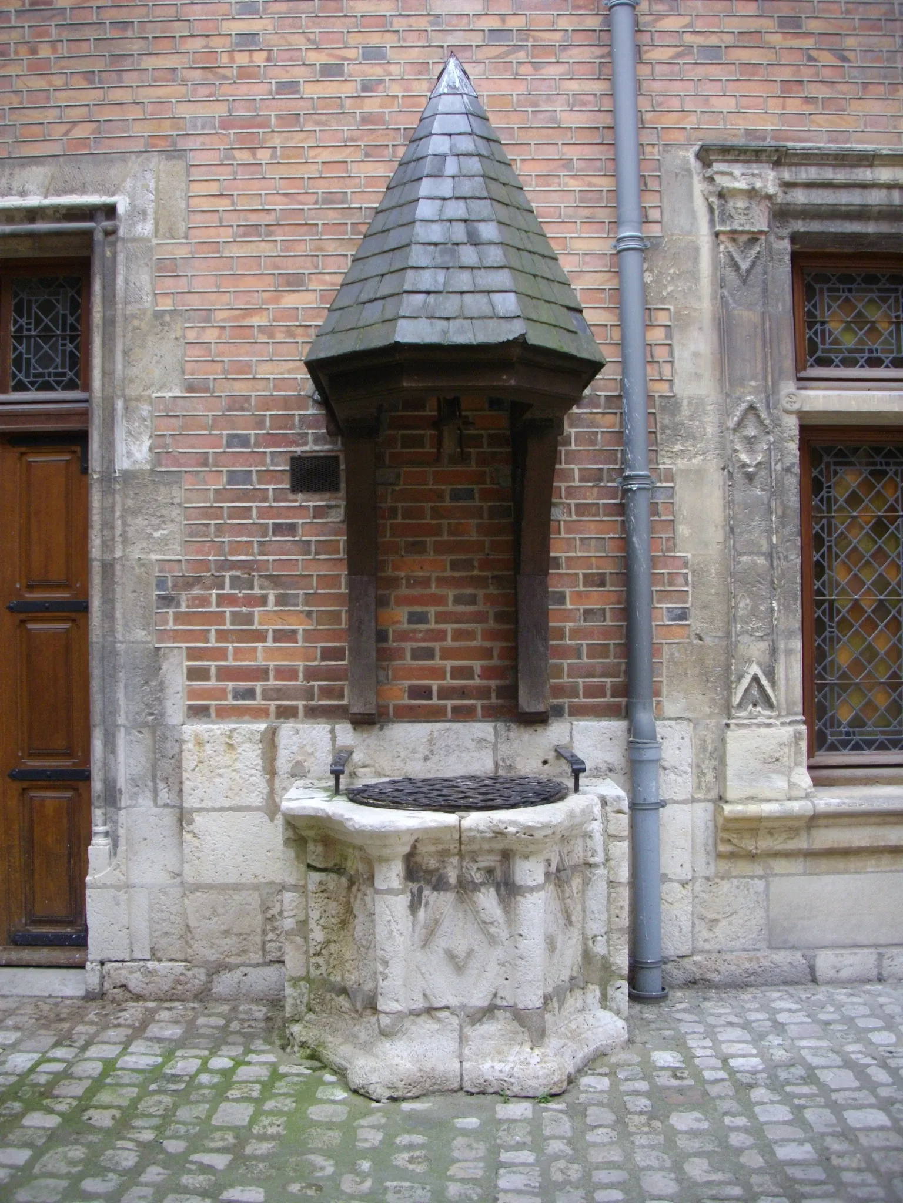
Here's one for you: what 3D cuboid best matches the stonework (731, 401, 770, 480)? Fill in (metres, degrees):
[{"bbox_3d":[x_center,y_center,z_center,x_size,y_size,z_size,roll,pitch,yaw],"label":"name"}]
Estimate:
[{"bbox_3d":[1.237,-0.664,5.352,0.159,0.332,0.060,0,-2,0],"label":"stonework"}]

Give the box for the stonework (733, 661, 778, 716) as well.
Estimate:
[{"bbox_3d":[1.247,0.359,5.328,0.185,0.224,0.080,0,-2,0],"label":"stonework"}]

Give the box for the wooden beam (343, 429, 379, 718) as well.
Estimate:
[{"bbox_3d":[-0.340,-0.073,5.041,0.140,1.115,0.690,0,-2,0],"label":"wooden beam"}]

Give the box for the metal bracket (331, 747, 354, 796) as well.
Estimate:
[{"bbox_3d":[-0.434,0.657,5.107,0.060,0.150,0.510,0,-2,0],"label":"metal bracket"}]

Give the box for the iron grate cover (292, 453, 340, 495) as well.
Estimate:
[{"bbox_3d":[-0.571,-0.537,5.412,0.209,0.166,0.040,0,-2,0],"label":"iron grate cover"}]

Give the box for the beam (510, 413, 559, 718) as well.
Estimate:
[{"bbox_3d":[0.328,-0.096,5.040,0.135,1.140,0.690,0,-2,0],"label":"beam"}]

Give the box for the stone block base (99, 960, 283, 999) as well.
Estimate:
[{"bbox_3d":[-1.064,1.550,5.329,0.765,0.164,0.150,0,-2,0],"label":"stone block base"}]

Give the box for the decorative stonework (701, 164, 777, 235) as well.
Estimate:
[{"bbox_3d":[1.178,-1.642,5.364,0.311,0.296,0.200,0,-2,0],"label":"decorative stonework"}]

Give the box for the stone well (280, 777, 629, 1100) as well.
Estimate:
[{"bbox_3d":[0.037,1.154,4.714,1.255,0.887,1.260,0,-2,0],"label":"stone well"}]

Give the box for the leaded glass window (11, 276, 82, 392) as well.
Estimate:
[{"bbox_3d":[-1.770,-1.170,5.646,0.313,0.514,0.040,0,-2,0],"label":"leaded glass window"}]

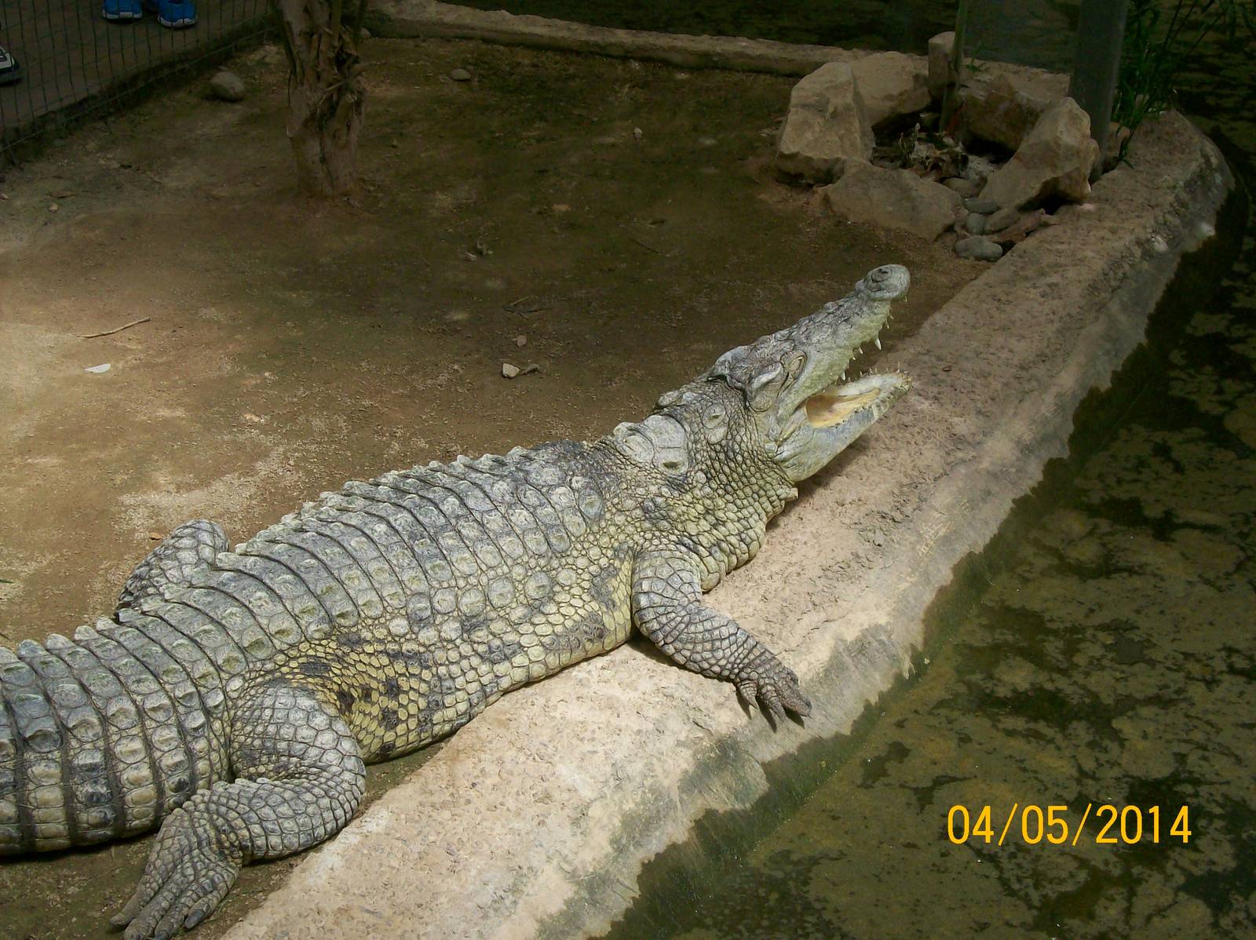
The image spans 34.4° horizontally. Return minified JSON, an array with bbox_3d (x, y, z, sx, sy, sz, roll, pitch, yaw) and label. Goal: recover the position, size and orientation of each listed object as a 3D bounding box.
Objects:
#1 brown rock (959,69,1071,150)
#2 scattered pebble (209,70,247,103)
[{"bbox_3d":[0.888,-0.828,4.659,0.250,0.140,0.180,10,31,17],"label":"brown rock"},{"bbox_3d":[-0.991,-0.951,5.031,0.092,0.075,0.088,-5,30,-9],"label":"scattered pebble"}]

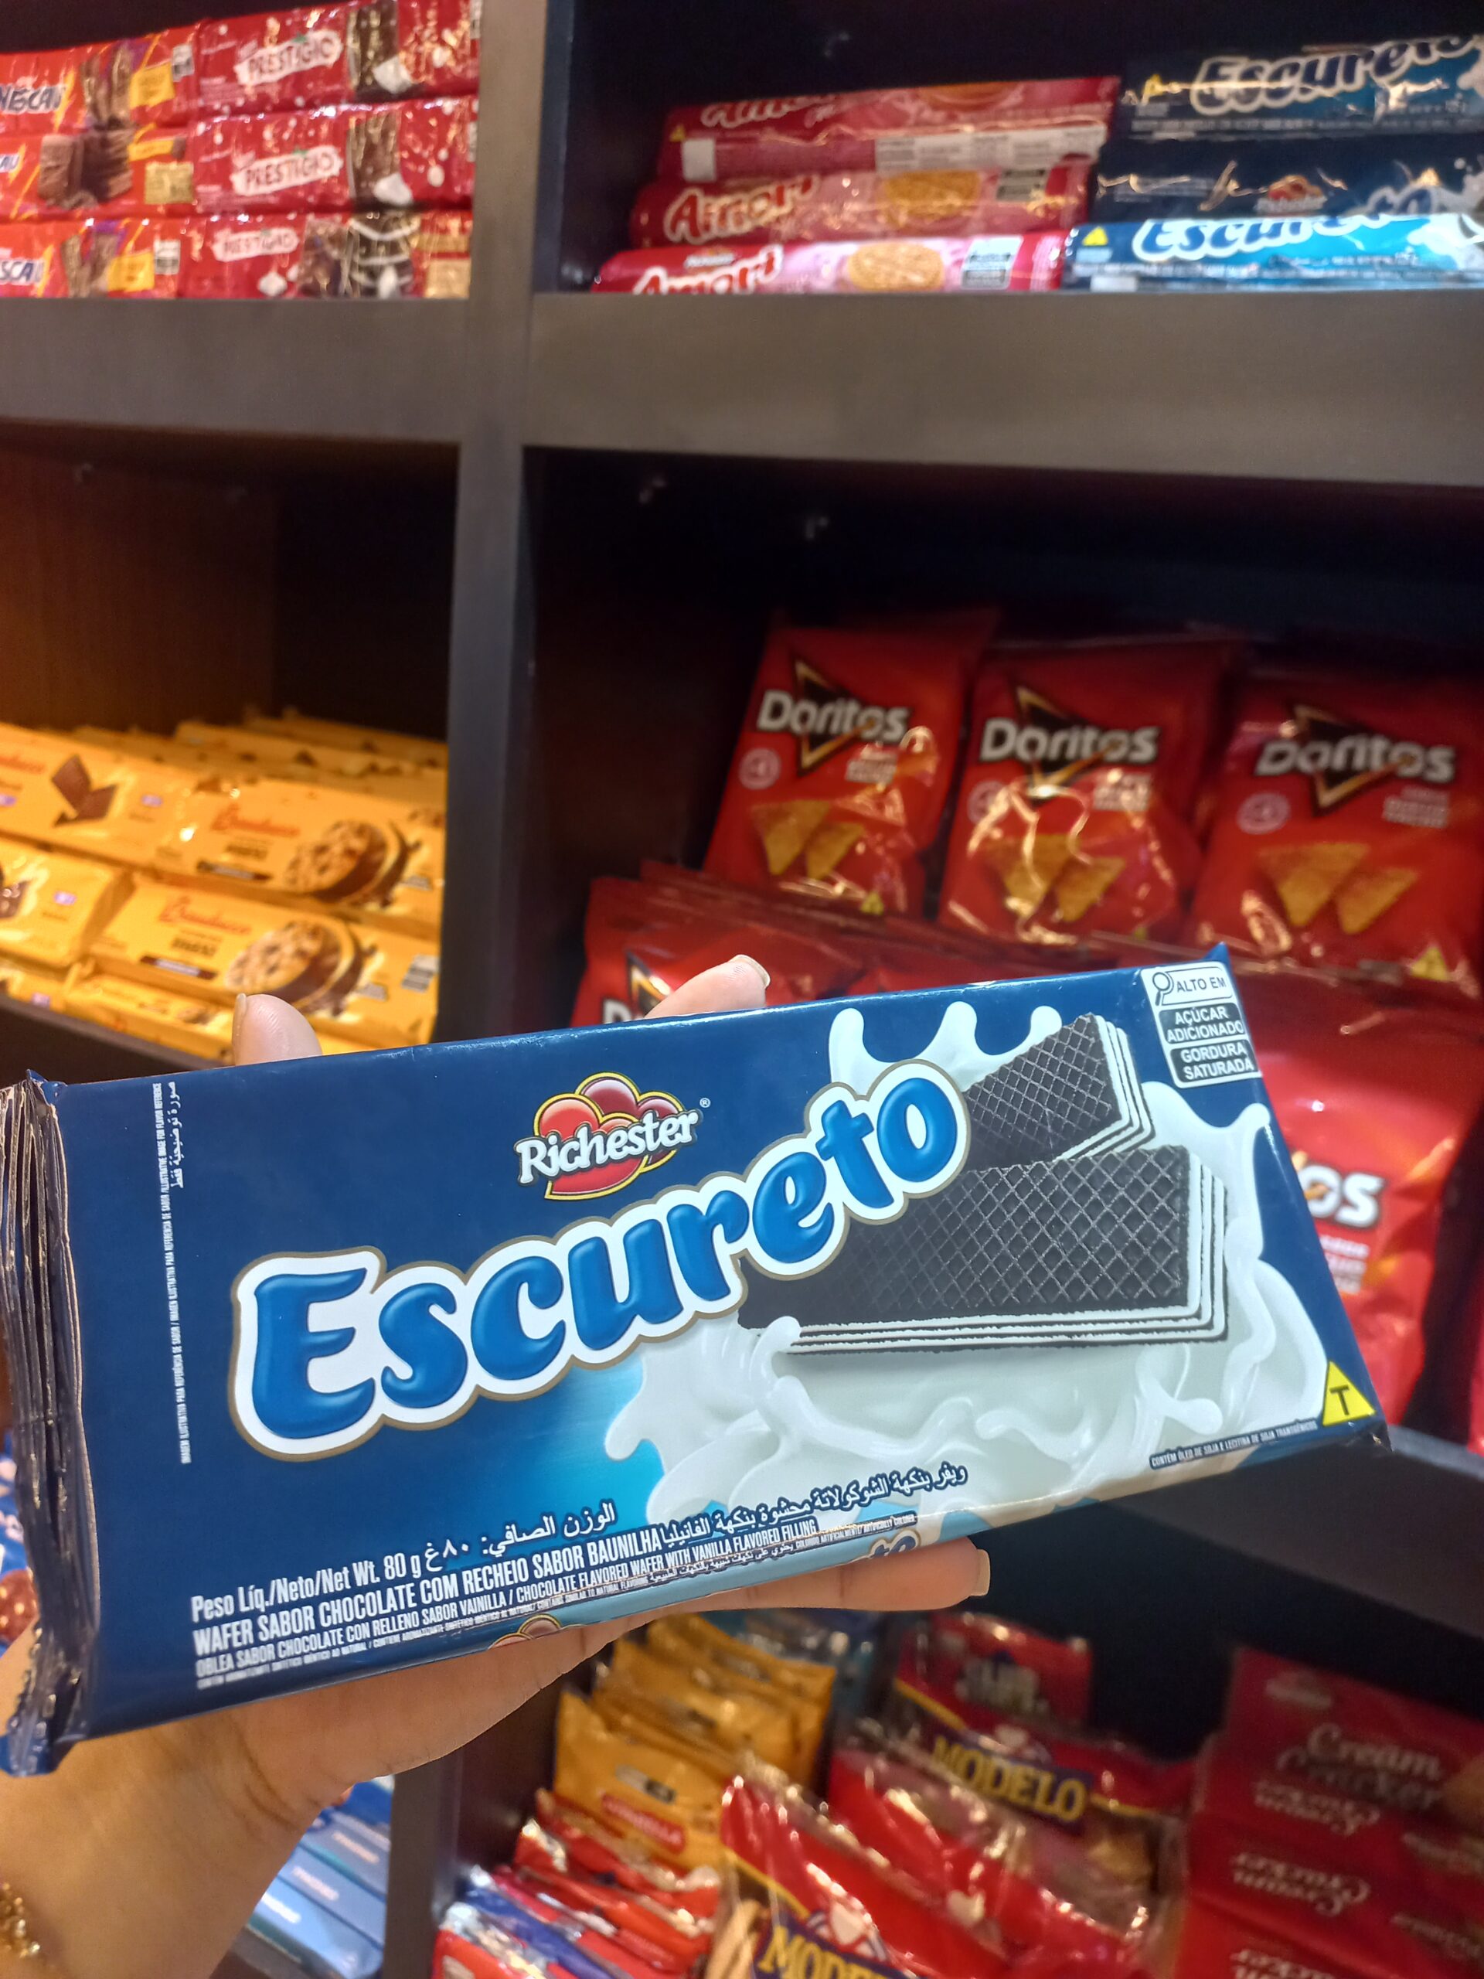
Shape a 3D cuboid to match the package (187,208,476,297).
[{"bbox_3d":[-0.168,-0.317,0.632,0.166,0.037,0.053,13,16,25],"label":"package"}]

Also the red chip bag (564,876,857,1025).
[{"bbox_3d":[-0.021,0.037,0.650,0.131,0.158,0.044,15,0,30],"label":"red chip bag"}]

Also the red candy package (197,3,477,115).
[{"bbox_3d":[-0.155,-0.393,0.620,0.166,0.037,0.053,13,16,25],"label":"red candy package"}]

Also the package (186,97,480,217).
[{"bbox_3d":[-0.160,-0.354,0.625,0.166,0.037,0.053,13,16,25],"label":"package"}]

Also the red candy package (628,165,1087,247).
[{"bbox_3d":[0.041,-0.291,0.556,0.191,0.040,0.040,13,4,25],"label":"red candy package"}]

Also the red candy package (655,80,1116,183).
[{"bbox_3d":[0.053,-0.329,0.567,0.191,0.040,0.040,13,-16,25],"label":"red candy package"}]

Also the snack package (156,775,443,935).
[{"bbox_3d":[-0.239,-0.076,0.845,0.236,0.055,0.036,13,-13,25],"label":"snack package"}]

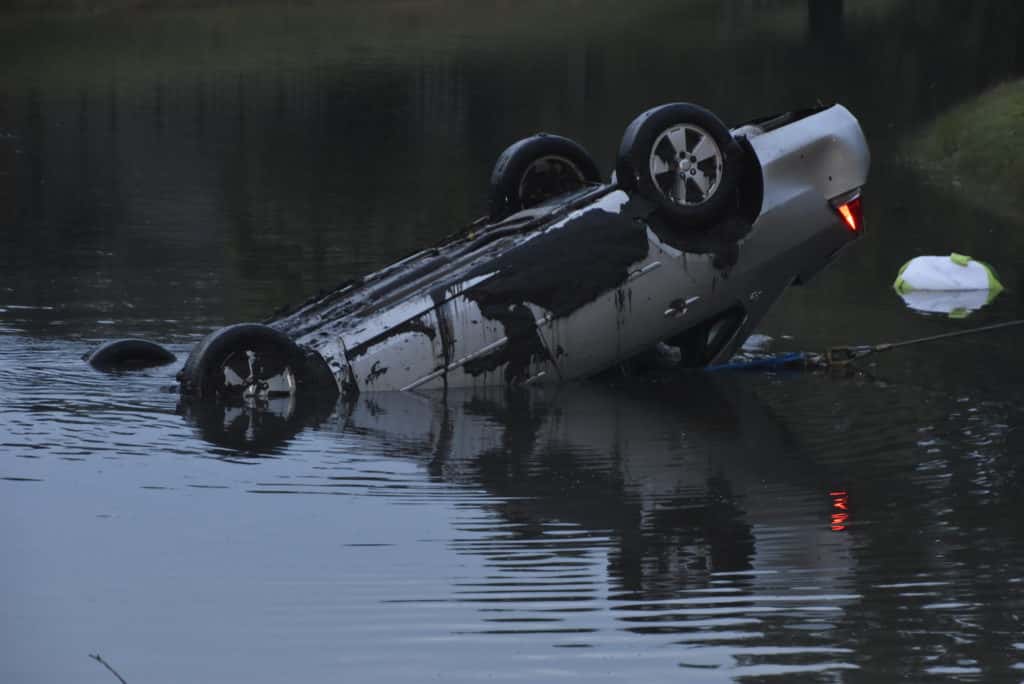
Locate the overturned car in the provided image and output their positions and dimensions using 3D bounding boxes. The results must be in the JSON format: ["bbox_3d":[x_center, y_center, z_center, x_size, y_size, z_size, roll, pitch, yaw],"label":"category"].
[{"bbox_3d":[-0.335,0.022,23.300,5.080,1.490,1.850,-28,9,-25],"label":"overturned car"}]

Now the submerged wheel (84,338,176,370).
[{"bbox_3d":[-2.060,0.340,23.340,0.678,0.678,0.225,-2,-3,-27],"label":"submerged wheel"}]

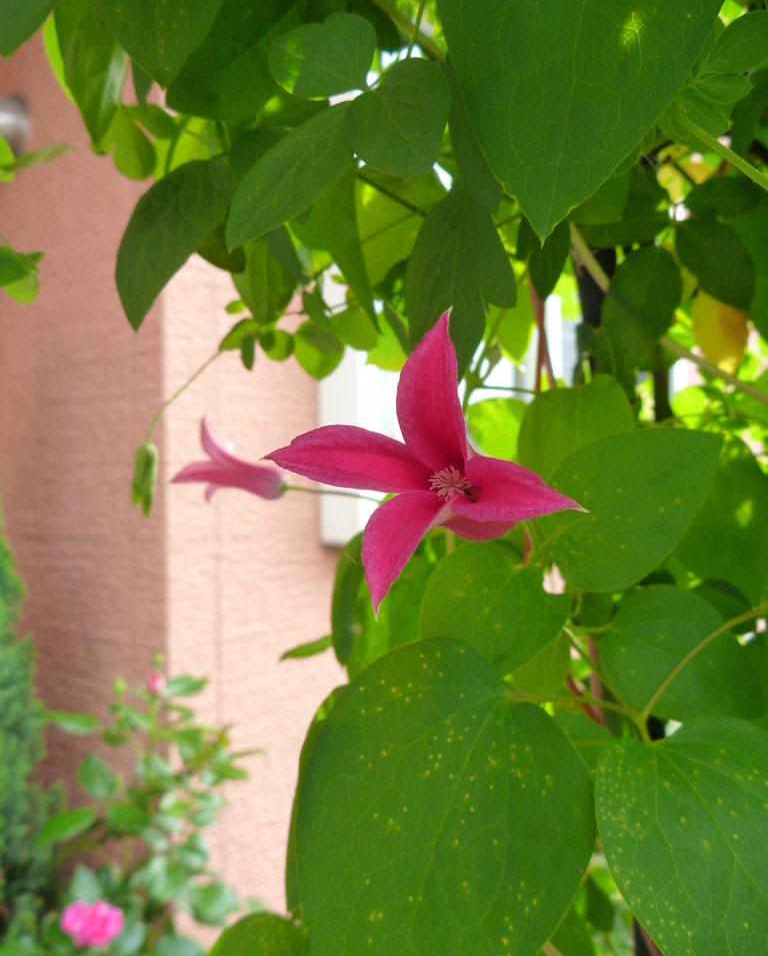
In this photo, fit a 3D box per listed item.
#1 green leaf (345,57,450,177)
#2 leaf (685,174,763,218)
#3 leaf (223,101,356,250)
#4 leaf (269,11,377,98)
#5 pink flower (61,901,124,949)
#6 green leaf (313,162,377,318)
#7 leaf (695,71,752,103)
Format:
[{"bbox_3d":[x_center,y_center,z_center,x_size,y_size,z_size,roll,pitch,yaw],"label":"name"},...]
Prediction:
[{"bbox_3d":[0.005,-0.144,0.330,0.042,0.048,0.022,-1,0,0],"label":"green leaf"},{"bbox_3d":[0.193,-0.160,0.470,0.046,0.026,0.025,-1,0,12],"label":"leaf"},{"bbox_3d":[-0.037,-0.120,0.330,0.038,0.072,0.025,38,0,1],"label":"leaf"},{"bbox_3d":[-0.025,-0.173,0.340,0.044,0.036,0.022,-1,0,0],"label":"leaf"},{"bbox_3d":[-0.334,0.512,0.950,0.073,0.055,0.060,-1,0,-9],"label":"pink flower"},{"bbox_3d":[-0.019,-0.111,0.390,0.030,0.076,0.025,-1,0,18],"label":"green leaf"},{"bbox_3d":[0.123,-0.142,0.300,0.022,0.012,0.012,-1,0,12],"label":"leaf"}]

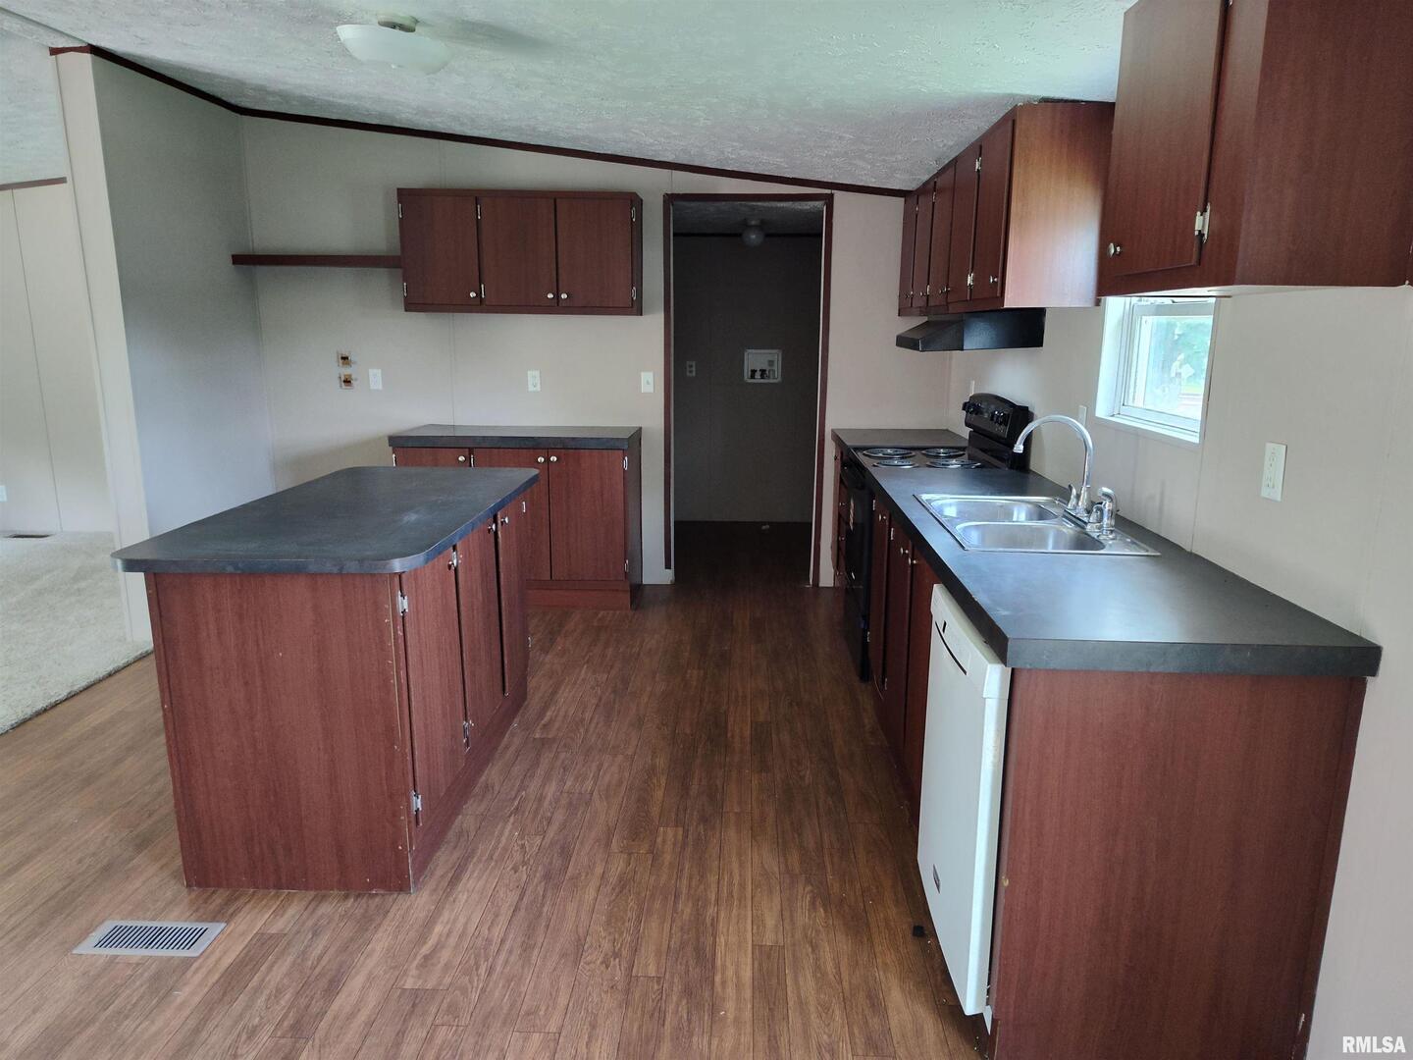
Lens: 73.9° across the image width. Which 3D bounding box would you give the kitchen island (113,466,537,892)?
[{"bbox_3d":[-1.085,0.351,3.159,0.798,0.897,1.575,1,12,2],"label":"kitchen island"}]

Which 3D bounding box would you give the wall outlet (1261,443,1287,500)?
[{"bbox_3d":[1.196,-0.124,1.986,0.008,0.117,0.074,1,12,3],"label":"wall outlet"}]

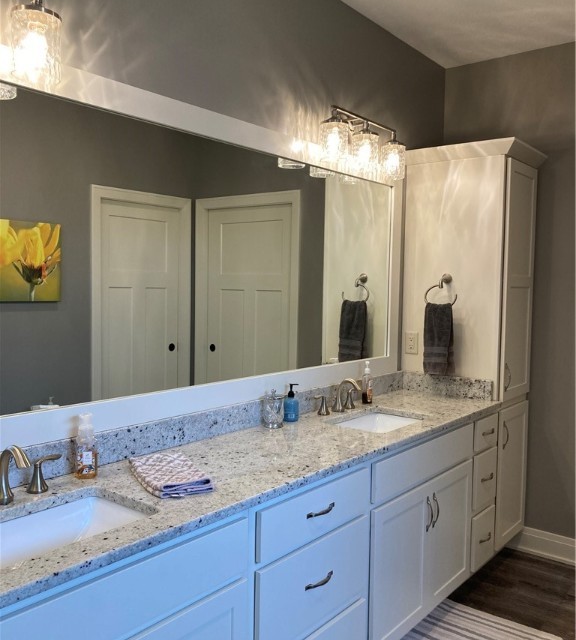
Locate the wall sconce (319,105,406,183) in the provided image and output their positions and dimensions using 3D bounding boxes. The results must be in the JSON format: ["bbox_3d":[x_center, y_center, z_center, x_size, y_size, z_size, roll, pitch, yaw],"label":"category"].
[{"bbox_3d":[0.333,-0.802,2.858,0.186,0.234,0.637,3,4,38],"label":"wall sconce"}]

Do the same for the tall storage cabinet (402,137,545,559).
[{"bbox_3d":[0.987,0.206,3.414,0.607,2.194,0.515,3,4,38],"label":"tall storage cabinet"}]

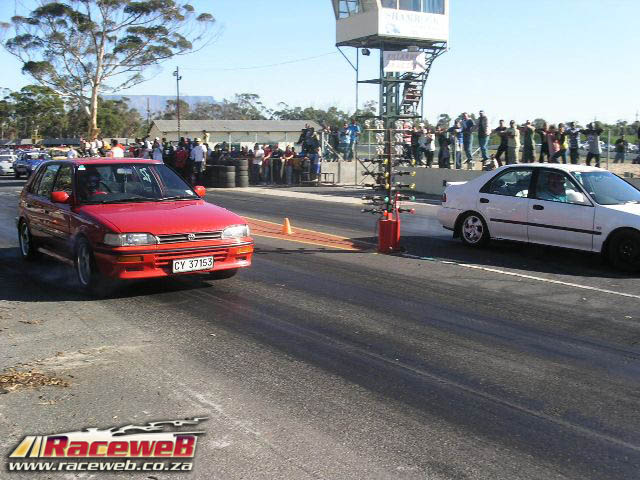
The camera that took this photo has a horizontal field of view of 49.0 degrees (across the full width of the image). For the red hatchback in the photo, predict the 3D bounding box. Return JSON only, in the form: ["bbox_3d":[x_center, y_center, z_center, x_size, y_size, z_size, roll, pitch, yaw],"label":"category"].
[{"bbox_3d":[-2.447,-0.302,8.567,1.680,1.360,4.000,-5,9,-36],"label":"red hatchback"}]

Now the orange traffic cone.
[{"bbox_3d":[-0.579,-0.256,12.507,0.220,0.290,0.220,0,7,0],"label":"orange traffic cone"}]

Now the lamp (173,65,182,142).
[{"bbox_3d":[-9.906,-8.429,49.339,0.600,7.270,0.400,0,7,0],"label":"lamp"}]

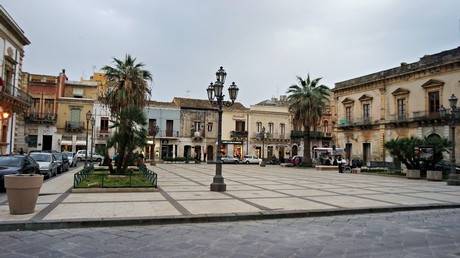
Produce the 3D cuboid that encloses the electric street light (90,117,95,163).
[{"bbox_3d":[-16.416,1.485,36.707,0.550,5.400,0.550,3,-5,-19],"label":"electric street light"}]

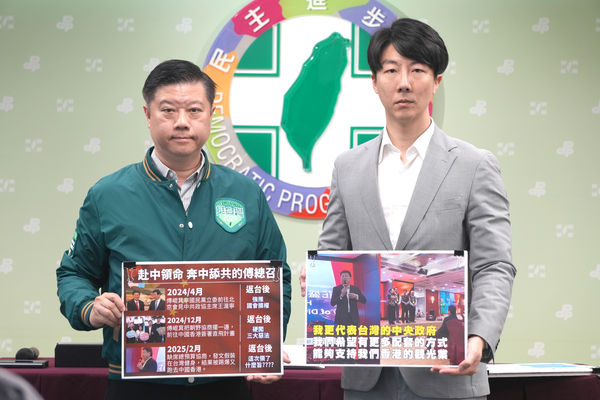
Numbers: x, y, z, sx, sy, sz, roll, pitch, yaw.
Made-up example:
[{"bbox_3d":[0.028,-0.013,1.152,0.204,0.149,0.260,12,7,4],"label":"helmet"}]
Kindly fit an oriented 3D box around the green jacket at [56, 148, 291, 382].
[{"bbox_3d":[-0.327,0.173,5.900,0.590,0.620,0.360,0,0,-10],"label":"green jacket"}]

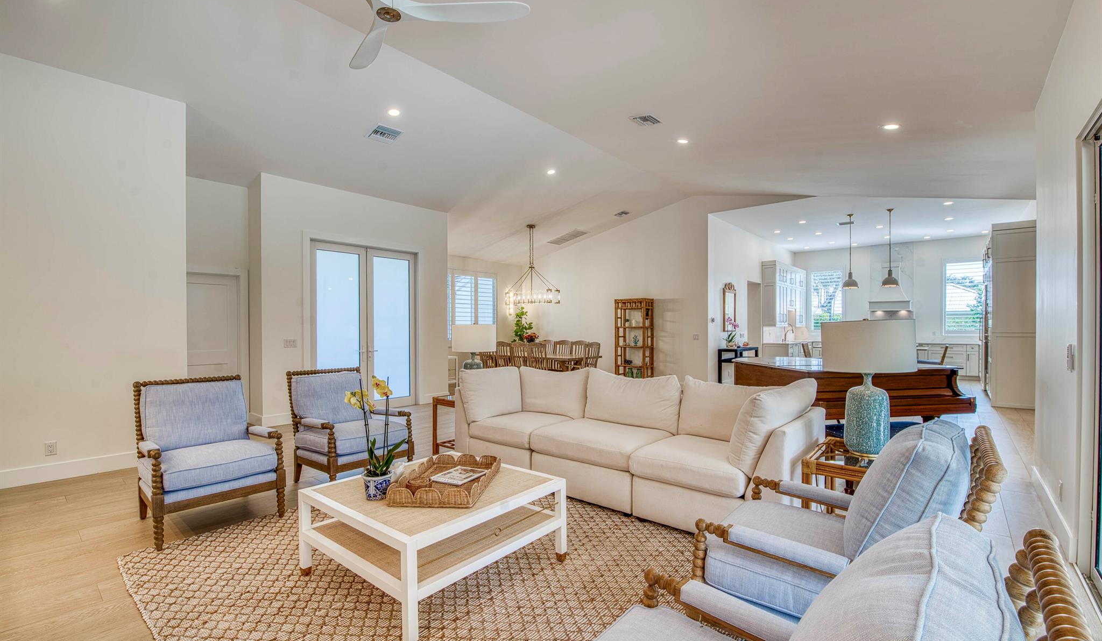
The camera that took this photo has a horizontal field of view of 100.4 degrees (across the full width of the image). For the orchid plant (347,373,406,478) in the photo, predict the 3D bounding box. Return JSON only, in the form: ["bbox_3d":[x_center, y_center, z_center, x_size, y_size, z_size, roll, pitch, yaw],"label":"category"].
[{"bbox_3d":[-0.920,0.555,2.410,0.299,0.555,0.230,0,0,-21],"label":"orchid plant"}]

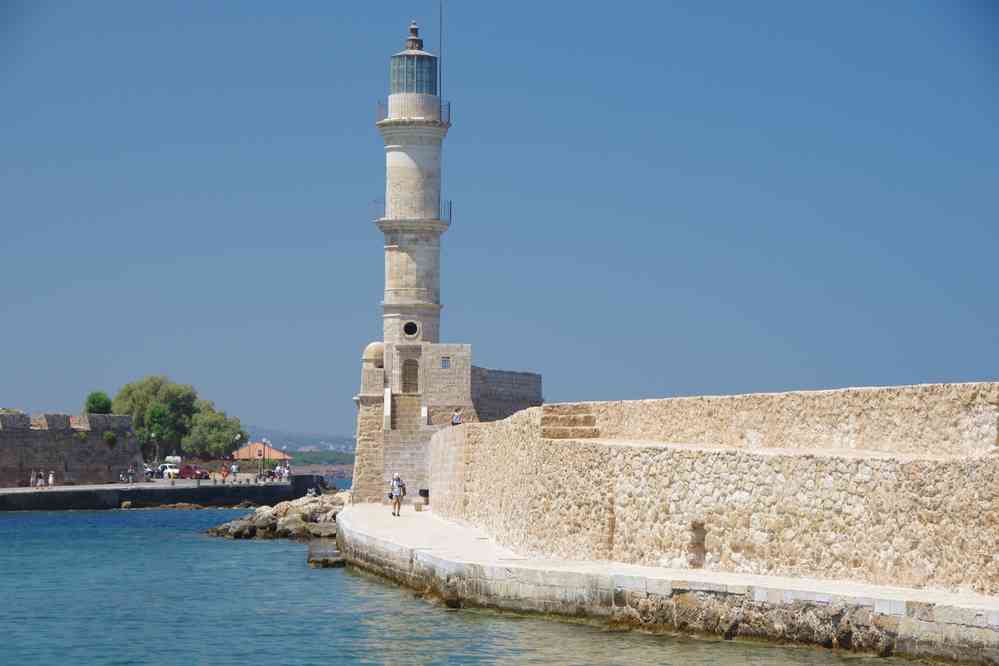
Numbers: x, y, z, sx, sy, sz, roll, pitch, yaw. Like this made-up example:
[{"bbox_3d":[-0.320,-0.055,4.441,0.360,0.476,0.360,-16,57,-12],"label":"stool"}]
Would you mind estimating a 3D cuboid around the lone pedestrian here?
[{"bbox_3d":[-4.053,6.433,129.000,0.640,1.730,0.420,0,-2,-4],"label":"lone pedestrian"}]

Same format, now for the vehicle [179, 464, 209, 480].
[{"bbox_3d":[-30.683,13.955,325.000,1.650,1.470,3.800,2,-3,-40],"label":"vehicle"}]

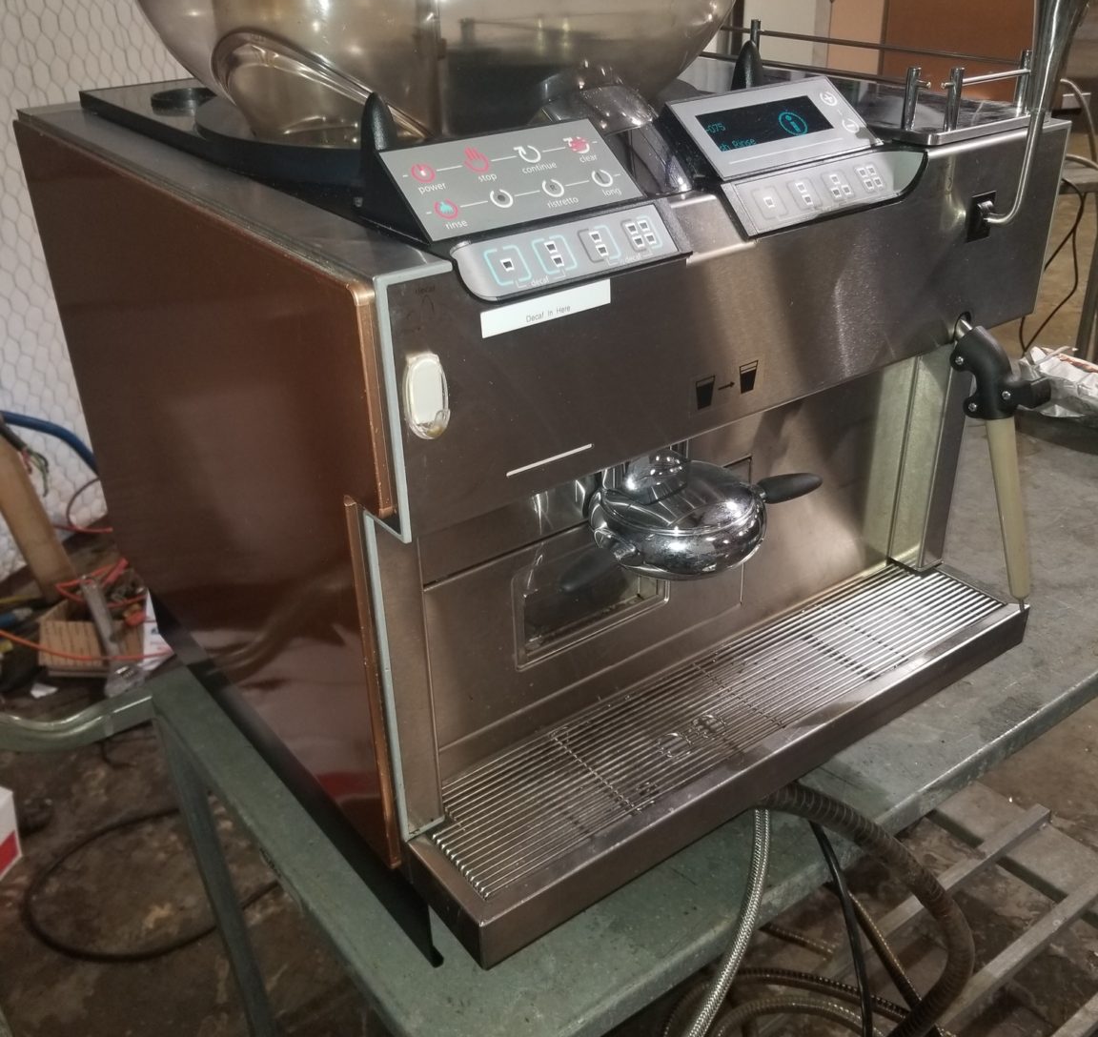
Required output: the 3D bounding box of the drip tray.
[{"bbox_3d":[0.138,0.141,0.780,0.512,0.037,0.110,-21,34,-30],"label":"drip tray"}]

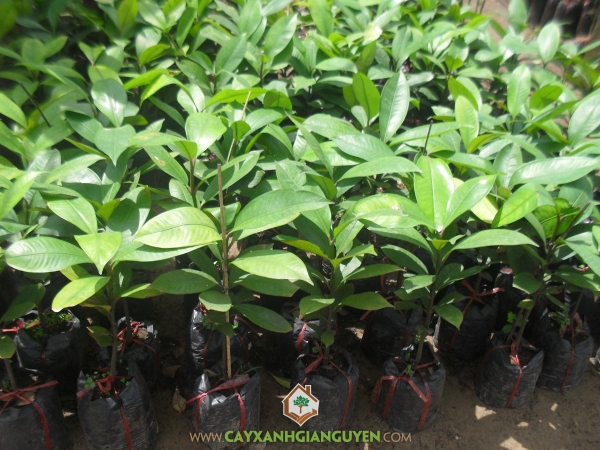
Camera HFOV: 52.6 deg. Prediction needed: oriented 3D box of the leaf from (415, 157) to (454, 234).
[{"bbox_3d":[0.301,-0.068,1.360,0.090,0.175,0.030,-4,-17,-1],"label":"leaf"}]

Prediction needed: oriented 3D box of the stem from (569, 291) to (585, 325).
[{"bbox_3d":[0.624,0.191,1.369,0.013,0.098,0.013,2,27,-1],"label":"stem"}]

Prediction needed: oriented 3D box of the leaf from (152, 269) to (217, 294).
[{"bbox_3d":[-0.219,0.107,1.150,0.128,0.022,0.060,-2,41,-4],"label":"leaf"}]

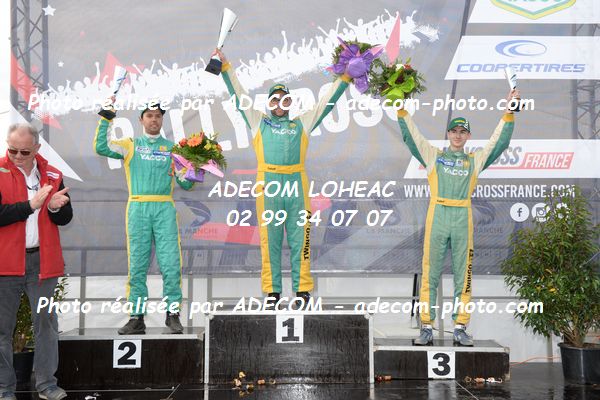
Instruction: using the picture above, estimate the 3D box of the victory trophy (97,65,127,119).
[{"bbox_3d":[-1.399,-0.806,4.750,0.125,0.390,0.120,17,-2,-11],"label":"victory trophy"}]

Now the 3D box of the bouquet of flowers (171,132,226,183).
[{"bbox_3d":[-0.741,-0.310,4.620,0.400,0.360,0.350,0,-2,-11],"label":"bouquet of flowers"}]

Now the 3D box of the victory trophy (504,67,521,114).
[{"bbox_3d":[1.594,-0.829,4.750,0.100,0.350,0.100,-9,-2,11],"label":"victory trophy"}]

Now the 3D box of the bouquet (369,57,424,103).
[{"bbox_3d":[0.727,-0.908,4.770,0.440,0.350,0.380,0,-2,6],"label":"bouquet"}]

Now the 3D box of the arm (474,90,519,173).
[{"bbox_3d":[1.485,-0.514,4.750,0.230,0.630,0.190,21,-2,5],"label":"arm"}]

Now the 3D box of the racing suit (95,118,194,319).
[{"bbox_3d":[-1.181,0.117,4.780,0.740,1.490,0.420,0,-2,-12],"label":"racing suit"}]

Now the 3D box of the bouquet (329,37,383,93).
[{"bbox_3d":[0.437,-1.065,4.980,0.420,0.420,0.380,0,-1,0],"label":"bouquet"}]

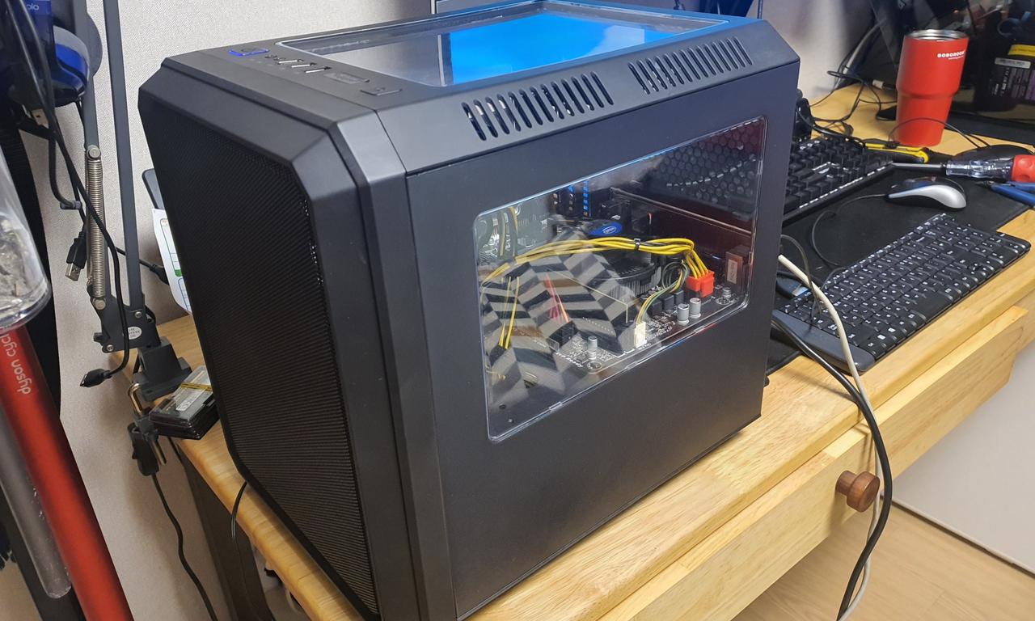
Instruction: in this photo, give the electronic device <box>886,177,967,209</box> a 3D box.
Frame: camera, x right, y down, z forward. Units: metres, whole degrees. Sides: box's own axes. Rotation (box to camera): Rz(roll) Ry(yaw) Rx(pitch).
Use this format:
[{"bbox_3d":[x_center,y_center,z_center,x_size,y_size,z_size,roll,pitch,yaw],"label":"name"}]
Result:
[{"bbox_3d":[0.559,-0.164,1.058,0.100,0.033,0.058,11,32,24],"label":"electronic device"}]

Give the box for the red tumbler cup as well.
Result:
[{"bbox_3d":[0.673,-0.364,1.277,0.092,0.168,0.092,-2,29,1],"label":"red tumbler cup"}]

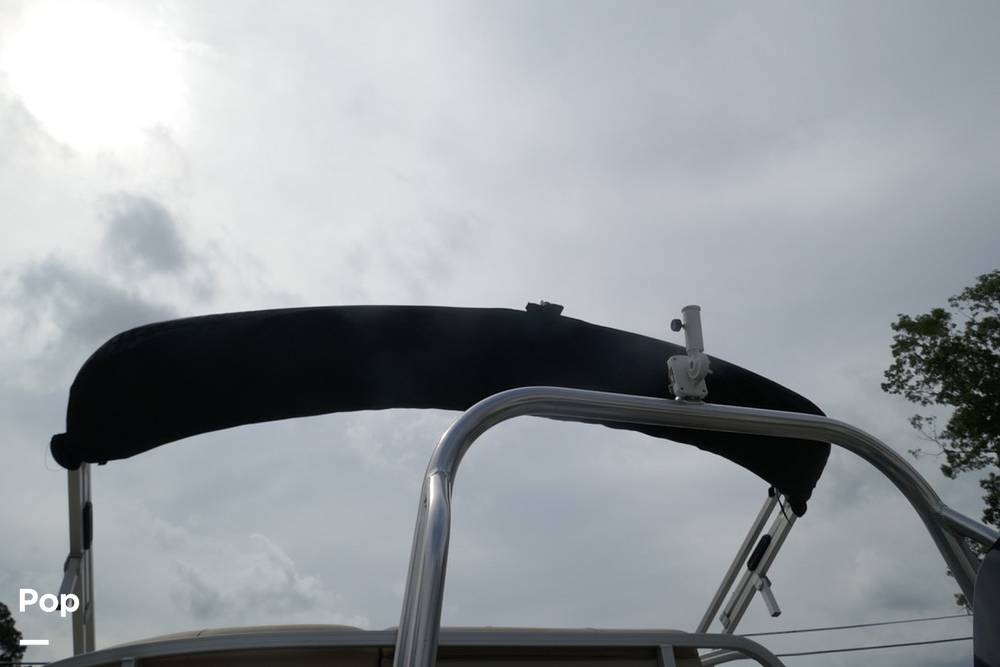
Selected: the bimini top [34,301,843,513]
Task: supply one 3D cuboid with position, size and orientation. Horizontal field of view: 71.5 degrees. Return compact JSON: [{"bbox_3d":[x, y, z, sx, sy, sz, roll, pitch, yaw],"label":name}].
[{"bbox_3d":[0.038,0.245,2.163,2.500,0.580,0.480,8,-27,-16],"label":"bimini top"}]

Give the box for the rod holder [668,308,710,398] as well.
[{"bbox_3d":[0.332,0.033,1.250,0.068,0.178,0.075,8,-27,-16],"label":"rod holder"}]

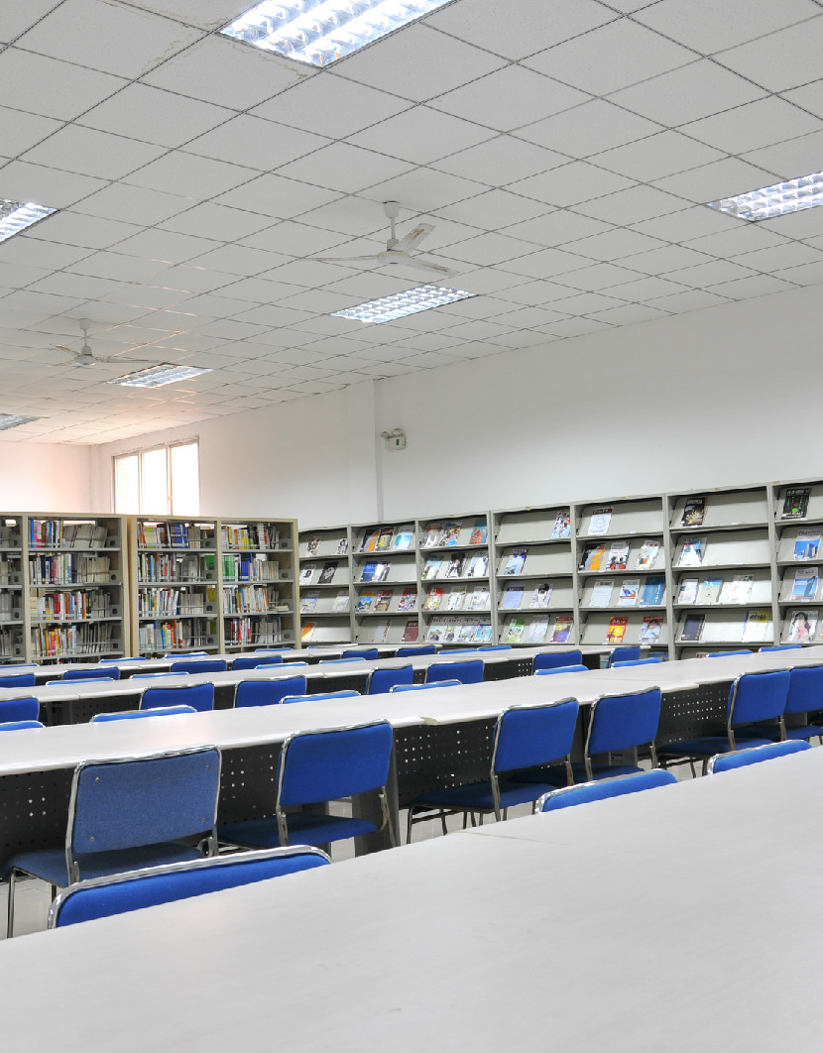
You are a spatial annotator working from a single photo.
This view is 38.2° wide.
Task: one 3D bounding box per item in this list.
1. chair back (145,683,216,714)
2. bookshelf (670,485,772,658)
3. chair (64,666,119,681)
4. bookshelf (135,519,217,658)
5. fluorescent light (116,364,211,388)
[{"bbox_3d":[-1.391,1.250,6.423,0.480,0.800,0.570,1,-5,-44],"label":"chair back"},{"bbox_3d":[2.611,0.707,9.570,0.420,1.980,0.964,1,-5,-44],"label":"bookshelf"},{"bbox_3d":[-2.303,1.341,8.059,0.570,0.790,0.460,-5,-4,42],"label":"chair"},{"bbox_3d":[-2.394,0.936,11.620,1.000,2.027,0.460,1,-5,-44],"label":"bookshelf"},{"bbox_3d":[-2.609,-1.565,12.274,0.590,0.070,1.190,1,-5,-44],"label":"fluorescent light"}]

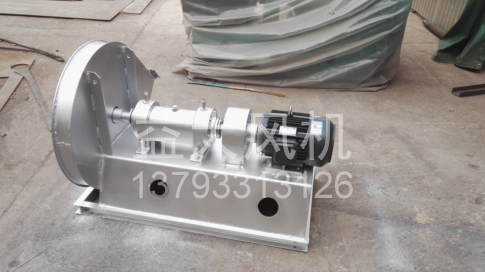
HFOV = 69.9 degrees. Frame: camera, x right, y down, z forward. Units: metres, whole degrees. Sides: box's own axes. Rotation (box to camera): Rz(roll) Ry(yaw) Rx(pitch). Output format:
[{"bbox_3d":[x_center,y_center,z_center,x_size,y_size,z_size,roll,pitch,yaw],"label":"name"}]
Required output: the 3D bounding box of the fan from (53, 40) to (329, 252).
[{"bbox_3d":[-0.202,-0.060,2.152,1.468,0.952,1.077,7,30,7],"label":"fan"}]

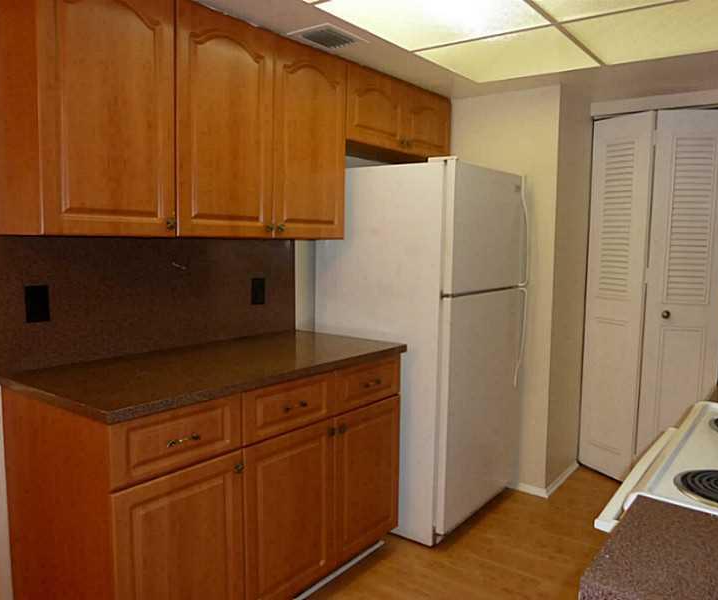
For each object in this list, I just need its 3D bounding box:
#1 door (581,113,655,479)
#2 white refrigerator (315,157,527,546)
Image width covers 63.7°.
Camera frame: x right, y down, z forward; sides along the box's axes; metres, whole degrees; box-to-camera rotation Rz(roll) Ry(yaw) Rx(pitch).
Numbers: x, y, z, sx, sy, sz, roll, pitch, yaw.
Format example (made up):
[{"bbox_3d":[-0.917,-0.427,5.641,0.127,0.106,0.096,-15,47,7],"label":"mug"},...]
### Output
[{"bbox_3d":[1.466,0.005,3.295,0.035,2.038,0.387,-2,6,-27],"label":"door"},{"bbox_3d":[0.309,0.218,2.920,0.807,1.680,0.694,4,7,38],"label":"white refrigerator"}]

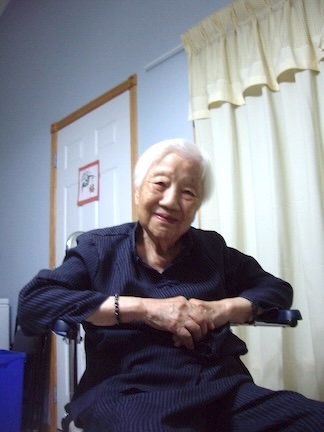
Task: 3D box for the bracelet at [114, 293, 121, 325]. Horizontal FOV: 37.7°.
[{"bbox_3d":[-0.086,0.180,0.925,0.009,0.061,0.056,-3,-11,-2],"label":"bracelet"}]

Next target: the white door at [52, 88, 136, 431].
[{"bbox_3d":[-0.427,0.299,2.895,0.060,2.070,0.870,9,-16,-43],"label":"white door"}]

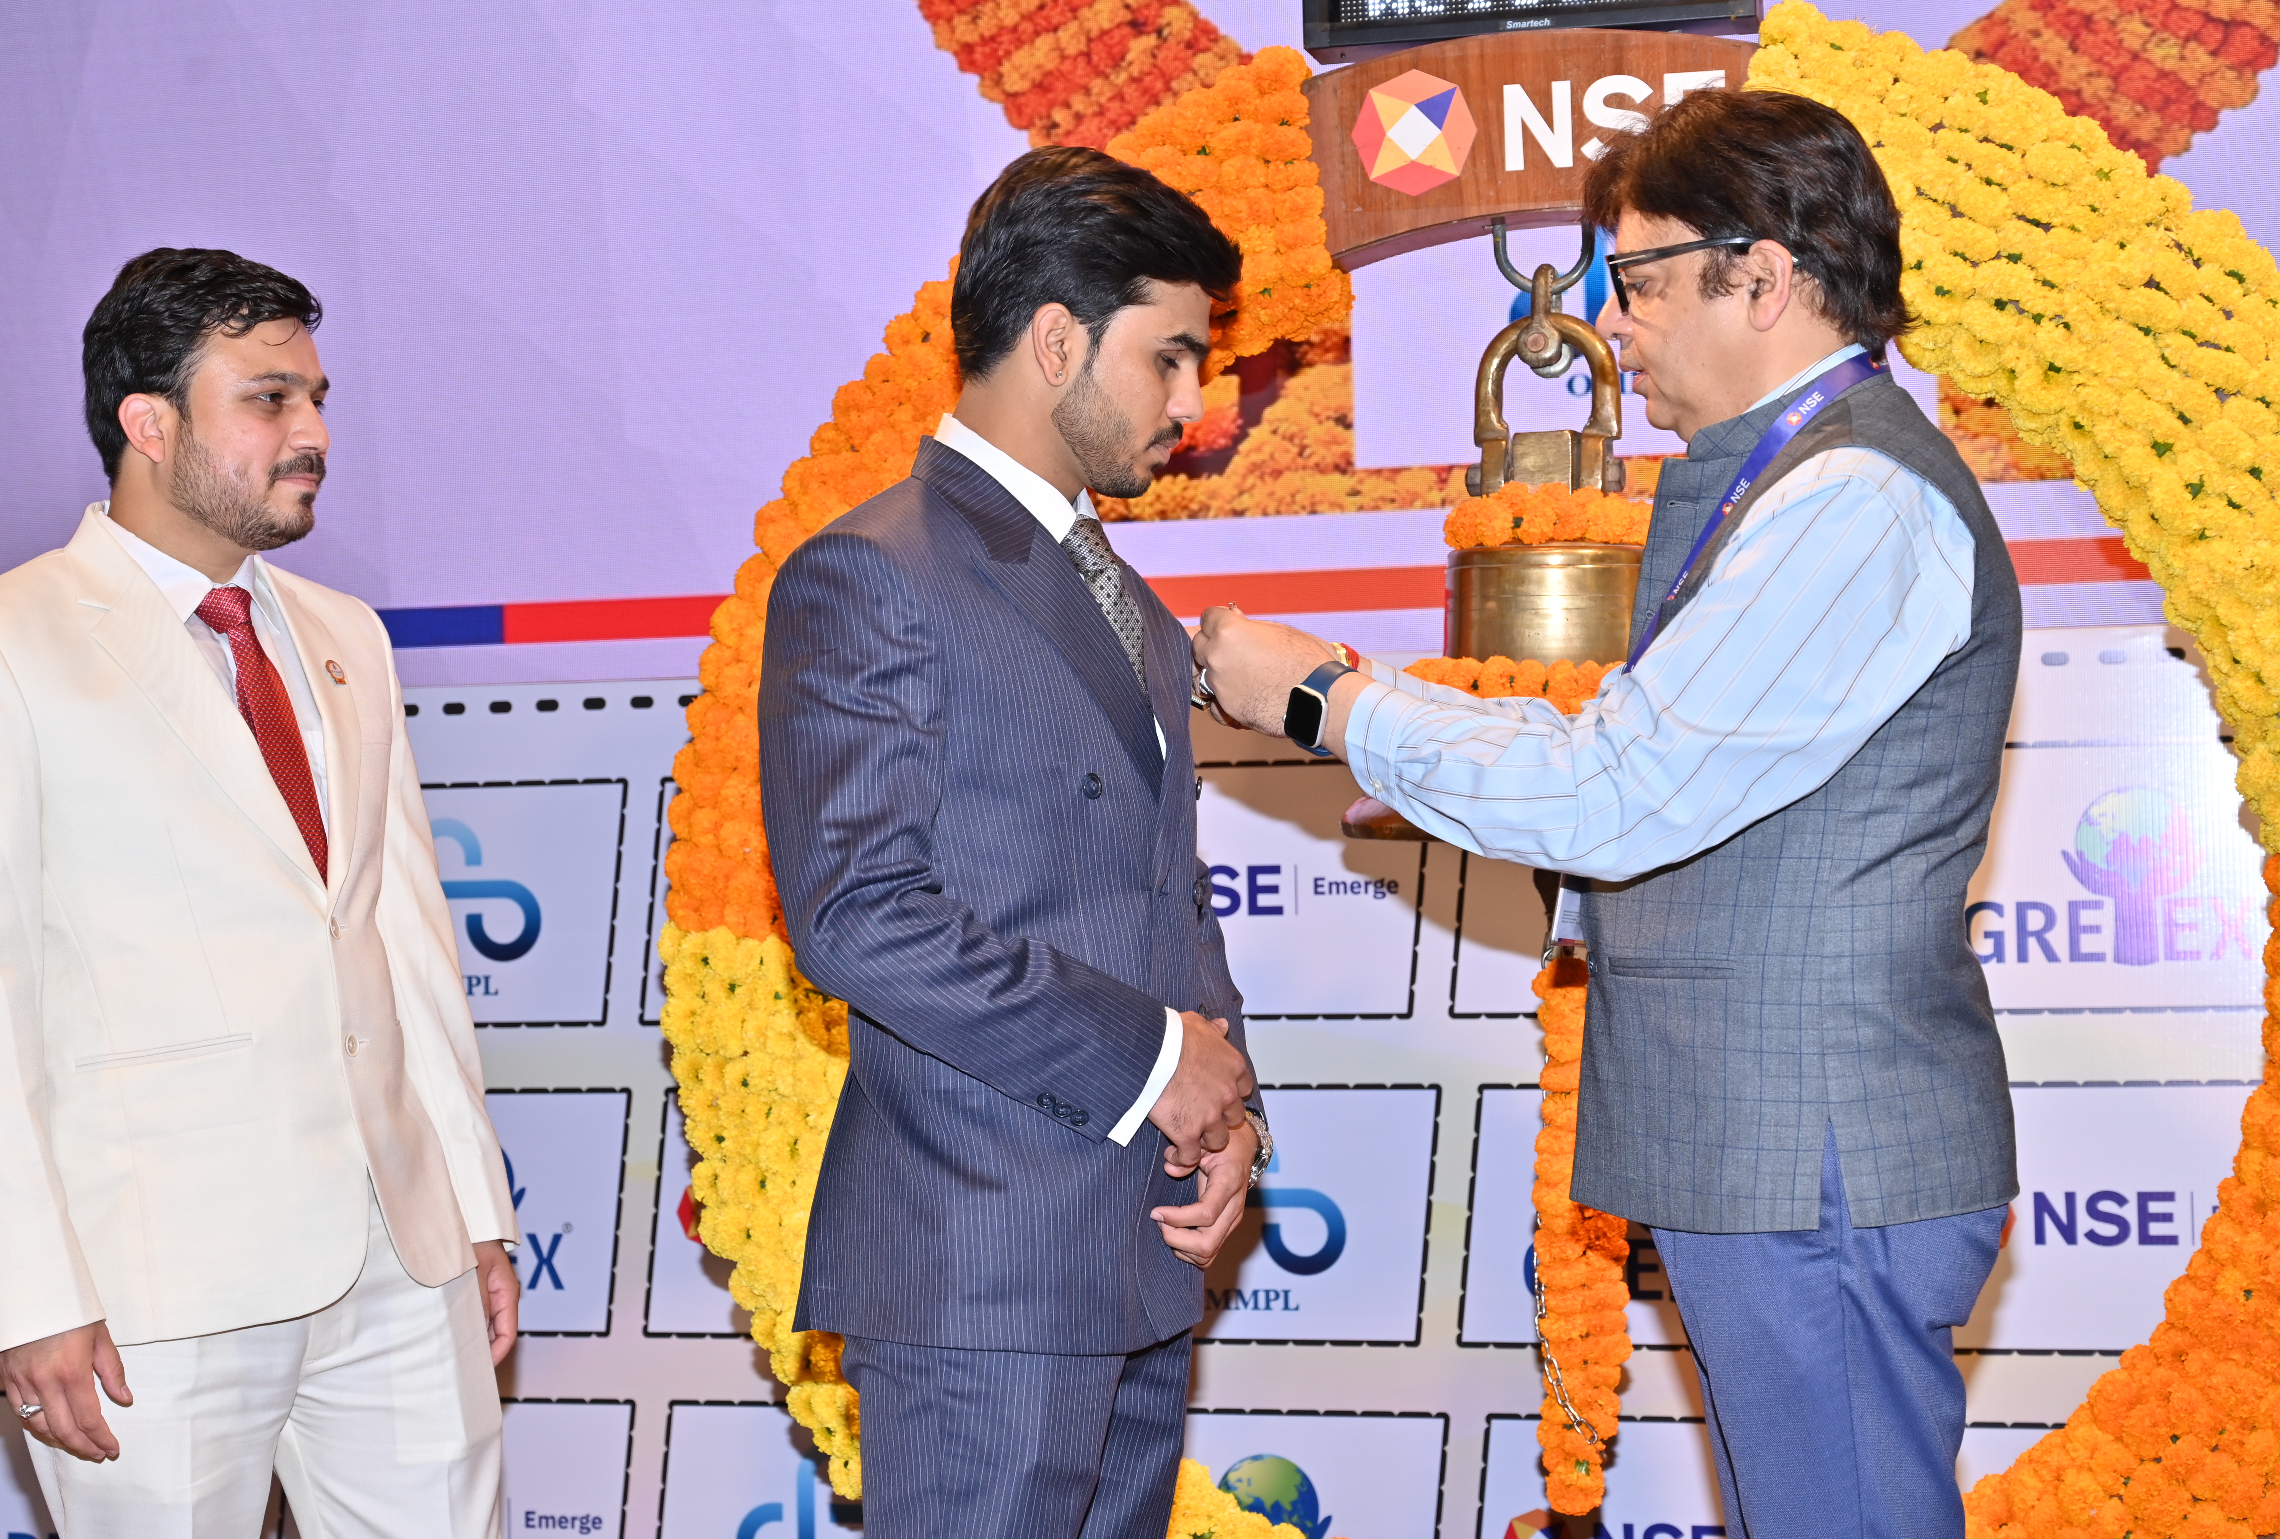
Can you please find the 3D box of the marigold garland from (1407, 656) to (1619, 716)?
[{"bbox_3d":[0.409,-0.075,3.850,0.290,0.070,0.270,-2,-4,15],"label":"marigold garland"}]

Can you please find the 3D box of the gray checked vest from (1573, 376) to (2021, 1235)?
[{"bbox_3d":[0.523,0.029,3.070,0.345,0.675,0.470,-2,-3,6],"label":"gray checked vest"}]

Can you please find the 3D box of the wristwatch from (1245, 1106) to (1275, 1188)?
[{"bbox_3d":[0.077,0.292,2.970,0.055,0.065,0.040,26,13,-19],"label":"wristwatch"}]

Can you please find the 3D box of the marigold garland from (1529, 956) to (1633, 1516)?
[{"bbox_3d":[0.439,0.464,3.830,0.095,0.560,0.090,-2,-4,15],"label":"marigold garland"}]

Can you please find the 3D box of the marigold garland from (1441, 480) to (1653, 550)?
[{"bbox_3d":[0.410,-0.254,3.860,0.218,0.058,0.210,-2,-4,15],"label":"marigold garland"}]

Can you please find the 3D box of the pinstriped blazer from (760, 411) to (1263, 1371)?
[{"bbox_3d":[-0.107,0.102,3.030,0.340,0.730,0.500,-3,-4,28],"label":"pinstriped blazer"}]

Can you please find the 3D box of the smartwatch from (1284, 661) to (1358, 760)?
[{"bbox_3d":[0.144,-0.047,3.020,0.042,0.070,0.058,23,27,33],"label":"smartwatch"}]

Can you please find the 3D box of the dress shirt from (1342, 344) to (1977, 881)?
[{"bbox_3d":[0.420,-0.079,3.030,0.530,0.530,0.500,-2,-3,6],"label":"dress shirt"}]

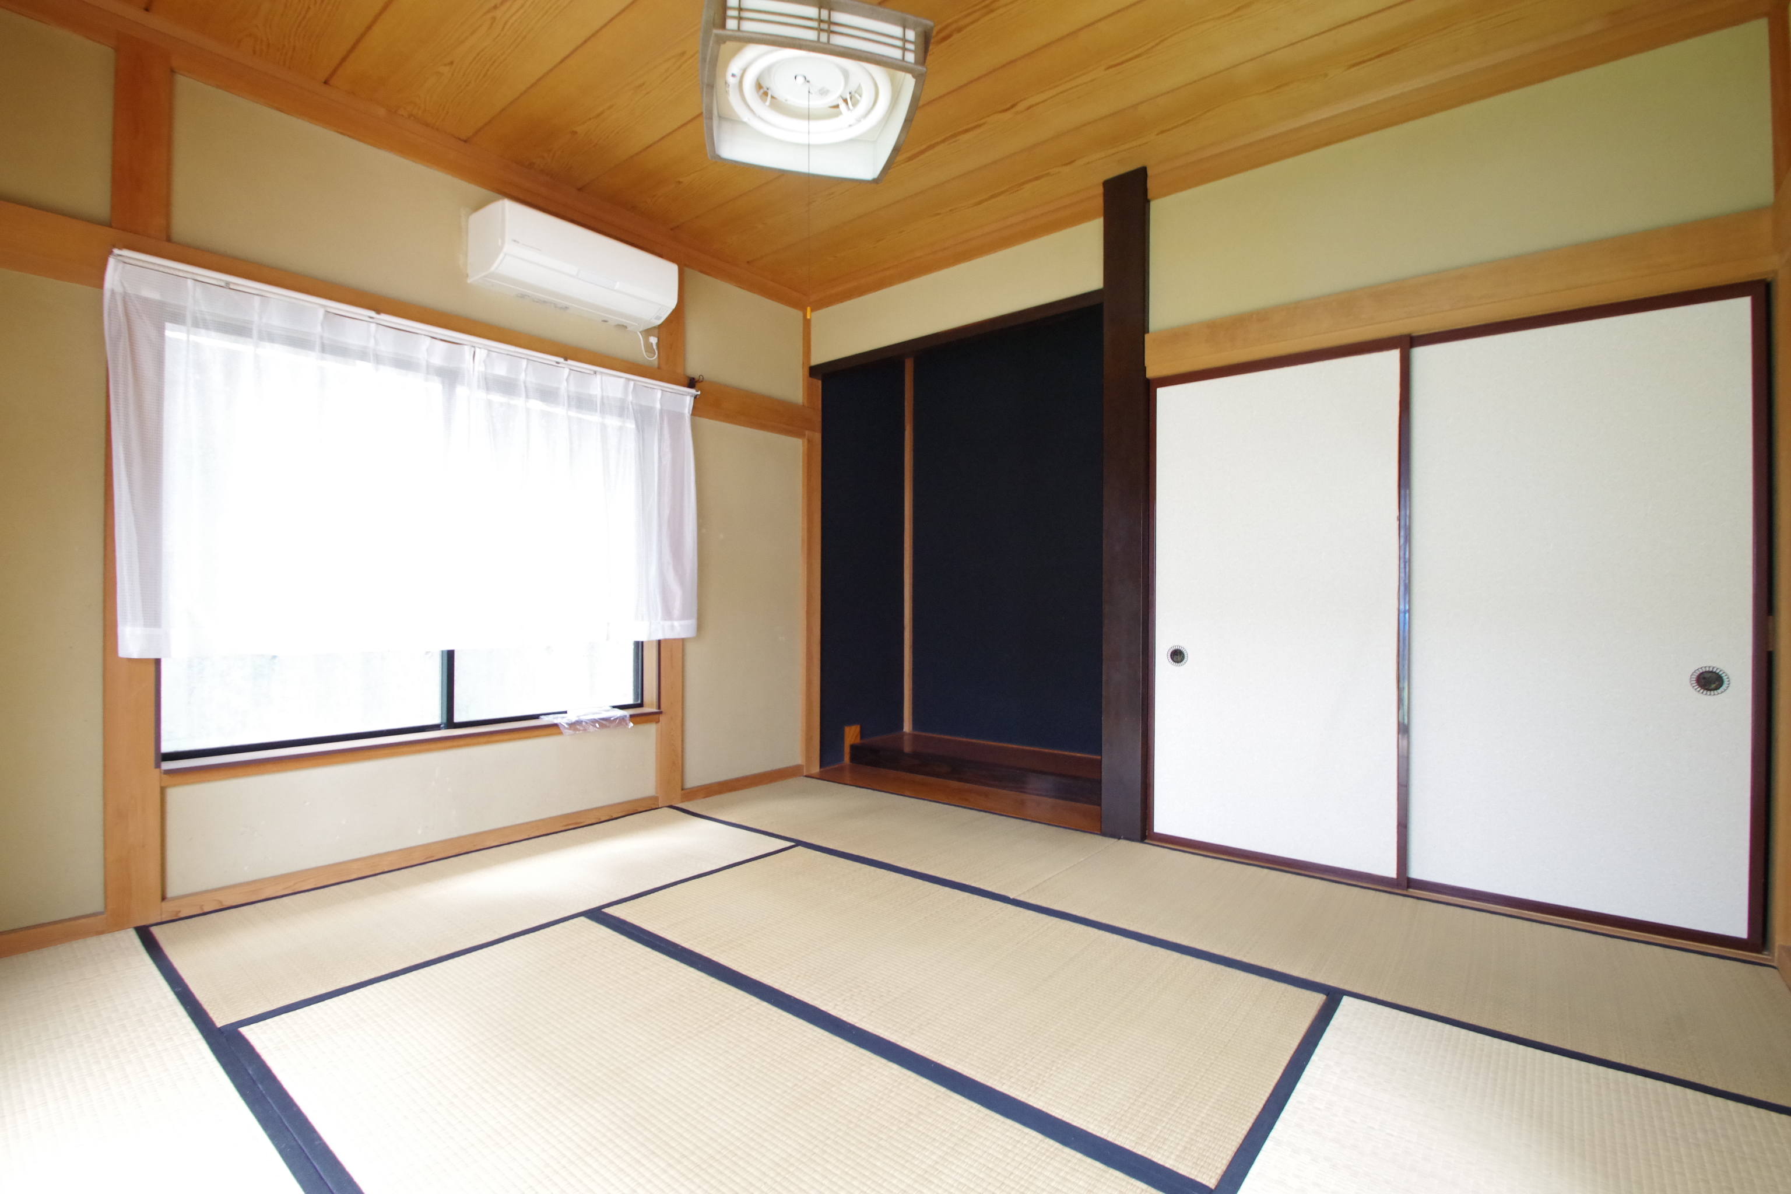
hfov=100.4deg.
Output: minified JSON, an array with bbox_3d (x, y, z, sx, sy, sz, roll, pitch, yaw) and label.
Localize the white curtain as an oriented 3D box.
[{"bbox_3d":[-1.567,-0.390,2.778,0.100,1.142,1.881,0,0,43],"label":"white curtain"}]

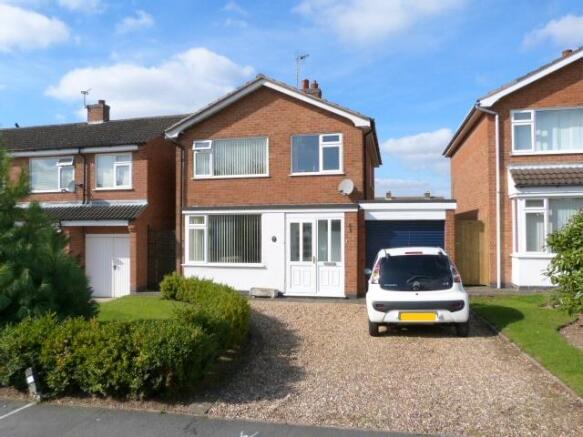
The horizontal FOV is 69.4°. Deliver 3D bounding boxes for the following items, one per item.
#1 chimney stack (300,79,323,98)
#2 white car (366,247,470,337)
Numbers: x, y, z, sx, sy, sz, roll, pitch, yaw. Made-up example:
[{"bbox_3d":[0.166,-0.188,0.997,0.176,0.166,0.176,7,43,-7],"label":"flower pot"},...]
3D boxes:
[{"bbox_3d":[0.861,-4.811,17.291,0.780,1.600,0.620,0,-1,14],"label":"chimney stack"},{"bbox_3d":[2.356,1.208,8.127,1.630,1.465,3.435,0,-1,14],"label":"white car"}]

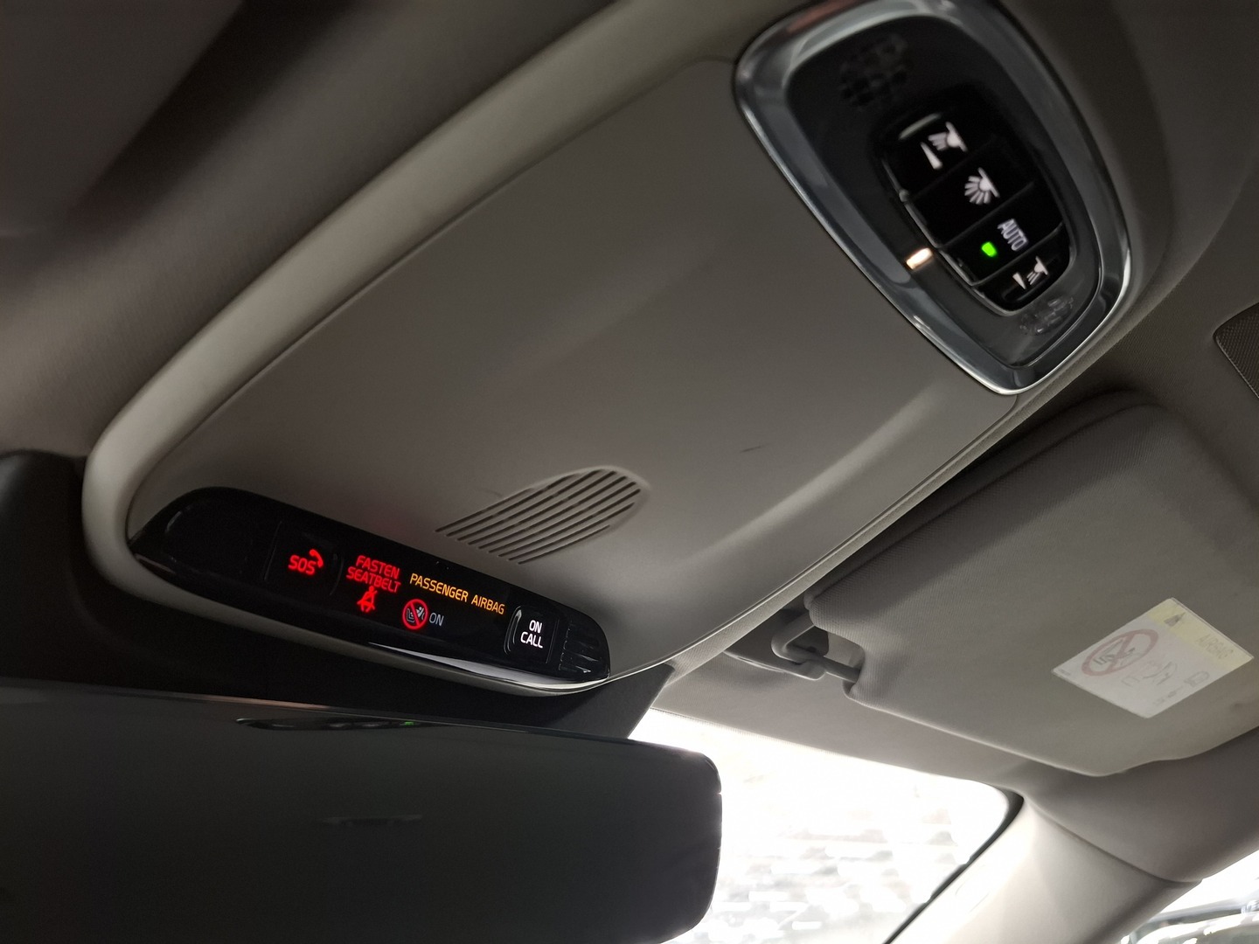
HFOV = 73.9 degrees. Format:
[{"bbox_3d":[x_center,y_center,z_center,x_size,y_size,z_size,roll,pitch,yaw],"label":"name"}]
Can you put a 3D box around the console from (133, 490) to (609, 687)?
[{"bbox_3d":[-0.074,0.045,0.292,0.023,0.037,0.187,-6,-24,43],"label":"console"}]

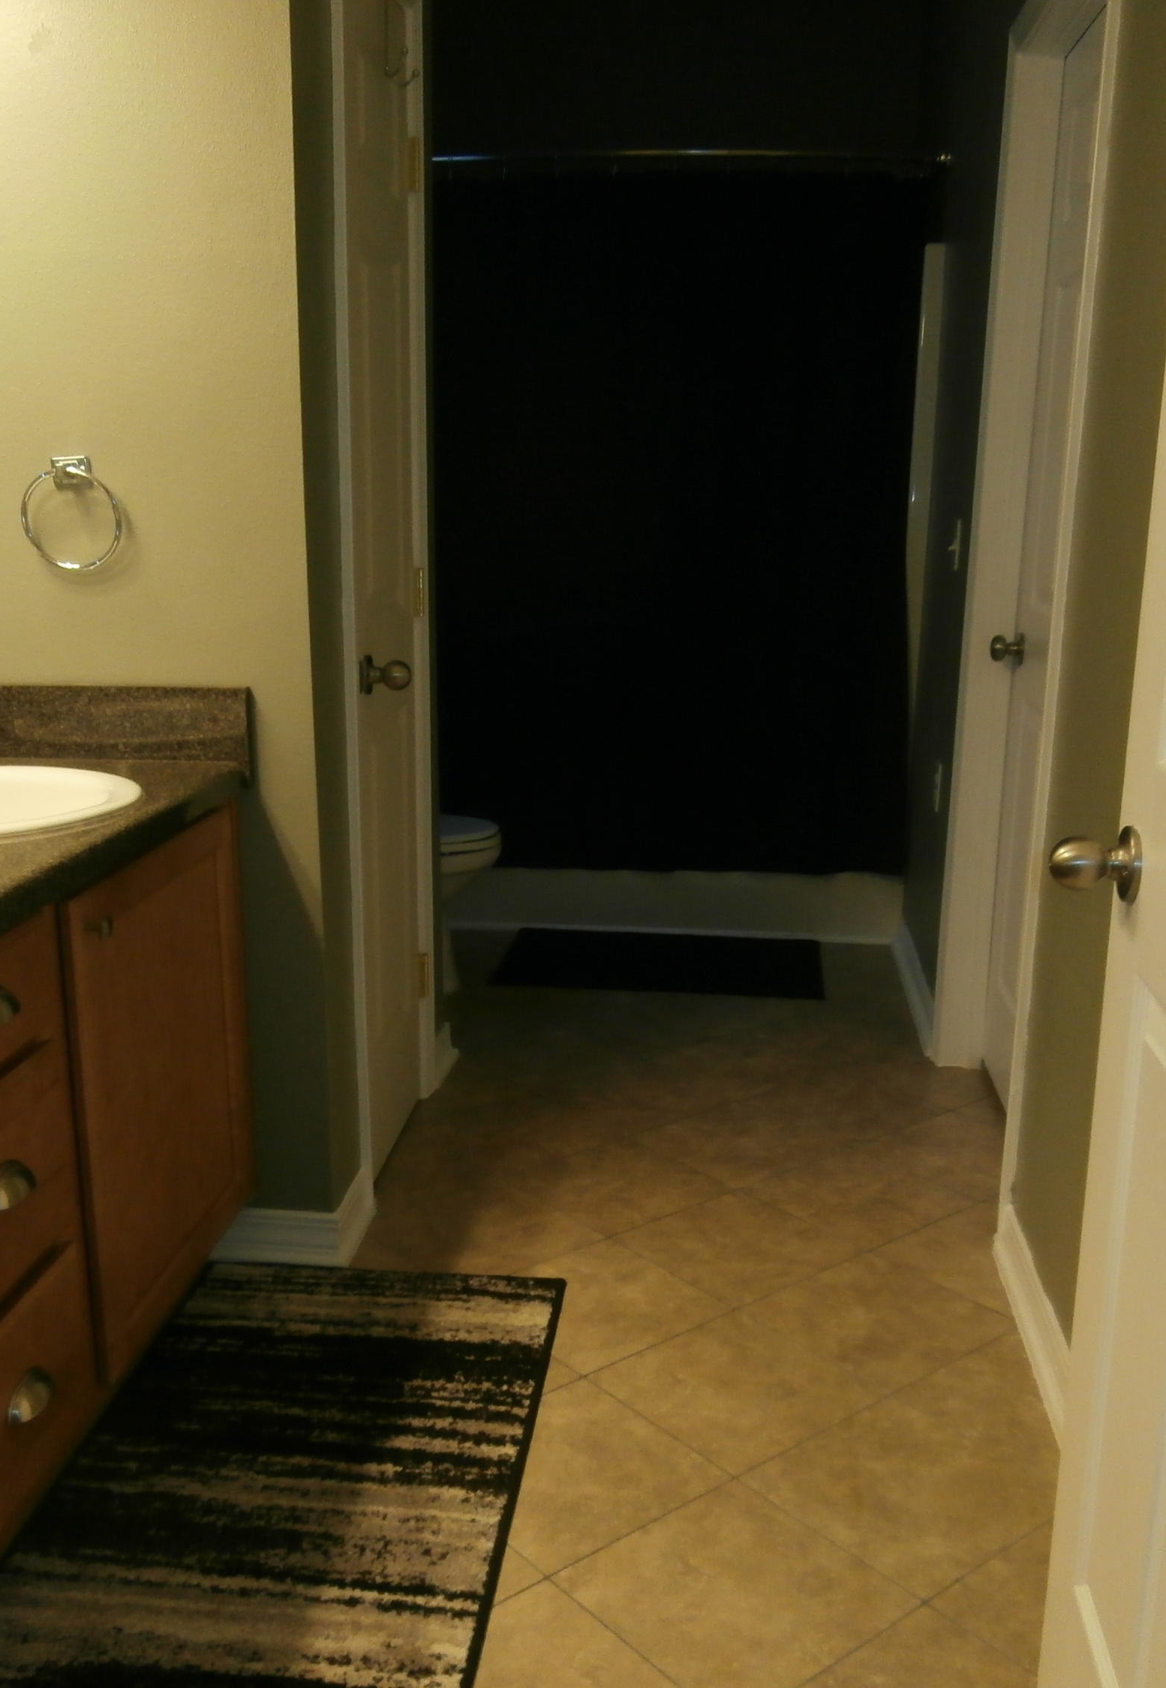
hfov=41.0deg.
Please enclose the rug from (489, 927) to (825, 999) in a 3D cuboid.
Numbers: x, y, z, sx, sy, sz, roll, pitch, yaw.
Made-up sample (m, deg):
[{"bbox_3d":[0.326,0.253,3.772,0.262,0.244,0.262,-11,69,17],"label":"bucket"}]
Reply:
[{"bbox_3d":[0.212,0.308,4.128,0.834,0.012,0.486,2,14,5],"label":"rug"}]

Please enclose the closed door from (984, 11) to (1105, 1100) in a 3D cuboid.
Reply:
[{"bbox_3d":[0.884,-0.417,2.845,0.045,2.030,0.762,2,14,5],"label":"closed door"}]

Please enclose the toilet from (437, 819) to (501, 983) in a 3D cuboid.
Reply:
[{"bbox_3d":[-0.565,-0.006,3.823,0.740,0.750,0.420,2,14,5],"label":"toilet"}]

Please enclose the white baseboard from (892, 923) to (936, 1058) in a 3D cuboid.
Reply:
[{"bbox_3d":[0.816,0.333,3.890,0.016,0.095,0.820,2,14,5],"label":"white baseboard"}]

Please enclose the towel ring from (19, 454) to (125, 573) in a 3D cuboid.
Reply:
[{"bbox_3d":[-0.745,-0.483,2.279,0.147,0.165,0.065,2,14,5],"label":"towel ring"}]

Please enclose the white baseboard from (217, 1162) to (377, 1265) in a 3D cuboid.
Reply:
[{"bbox_3d":[-0.486,0.623,2.652,0.225,0.096,0.195,2,14,5],"label":"white baseboard"}]

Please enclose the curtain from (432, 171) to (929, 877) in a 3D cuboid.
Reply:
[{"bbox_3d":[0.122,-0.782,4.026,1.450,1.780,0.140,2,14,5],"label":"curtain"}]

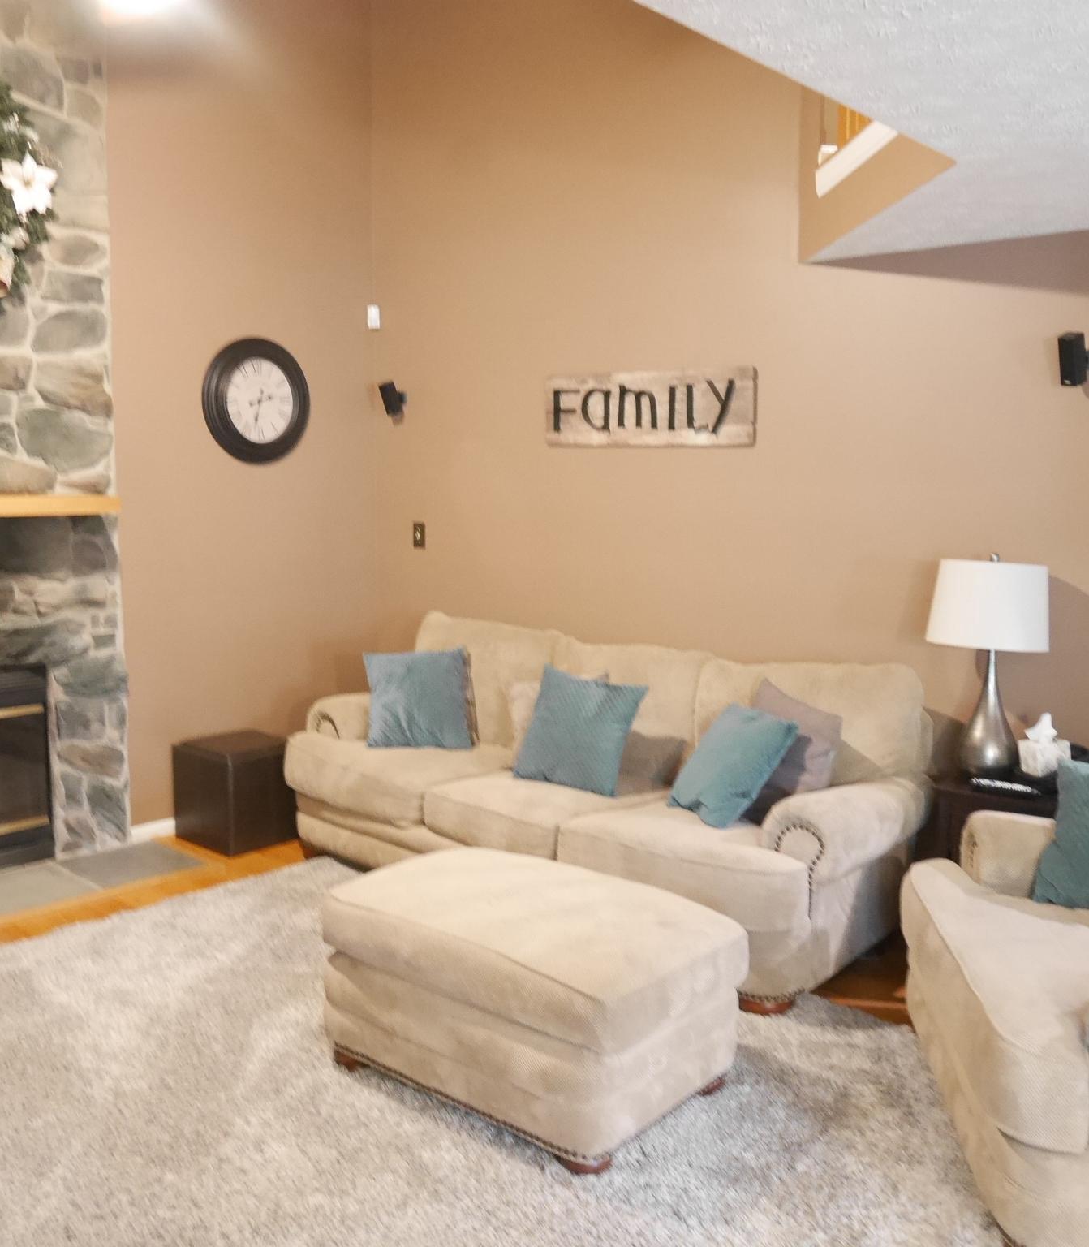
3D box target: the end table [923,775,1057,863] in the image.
[{"bbox_3d":[1.536,0.807,3.545,0.560,0.645,0.530,6,9,40],"label":"end table"}]

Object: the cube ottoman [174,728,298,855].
[{"bbox_3d":[-1.304,0.720,4.993,0.400,0.415,0.410,6,9,39],"label":"cube ottoman"}]

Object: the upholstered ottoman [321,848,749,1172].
[{"bbox_3d":[-0.030,0.935,2.985,0.930,0.465,0.600,6,9,39],"label":"upholstered ottoman"}]

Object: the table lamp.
[{"bbox_3d":[1.401,0.125,3.638,0.365,0.685,0.365,6,9,40],"label":"table lamp"}]

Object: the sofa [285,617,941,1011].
[{"bbox_3d":[0.159,0.544,4.366,2.270,0.945,0.980,6,9,40],"label":"sofa"}]

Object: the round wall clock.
[{"bbox_3d":[-1.288,-1.001,5.201,0.050,0.560,0.560,6,9,40],"label":"round wall clock"}]

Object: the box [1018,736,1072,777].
[{"bbox_3d":[1.588,0.417,3.646,0.120,0.107,0.105,-1,7,-13],"label":"box"}]

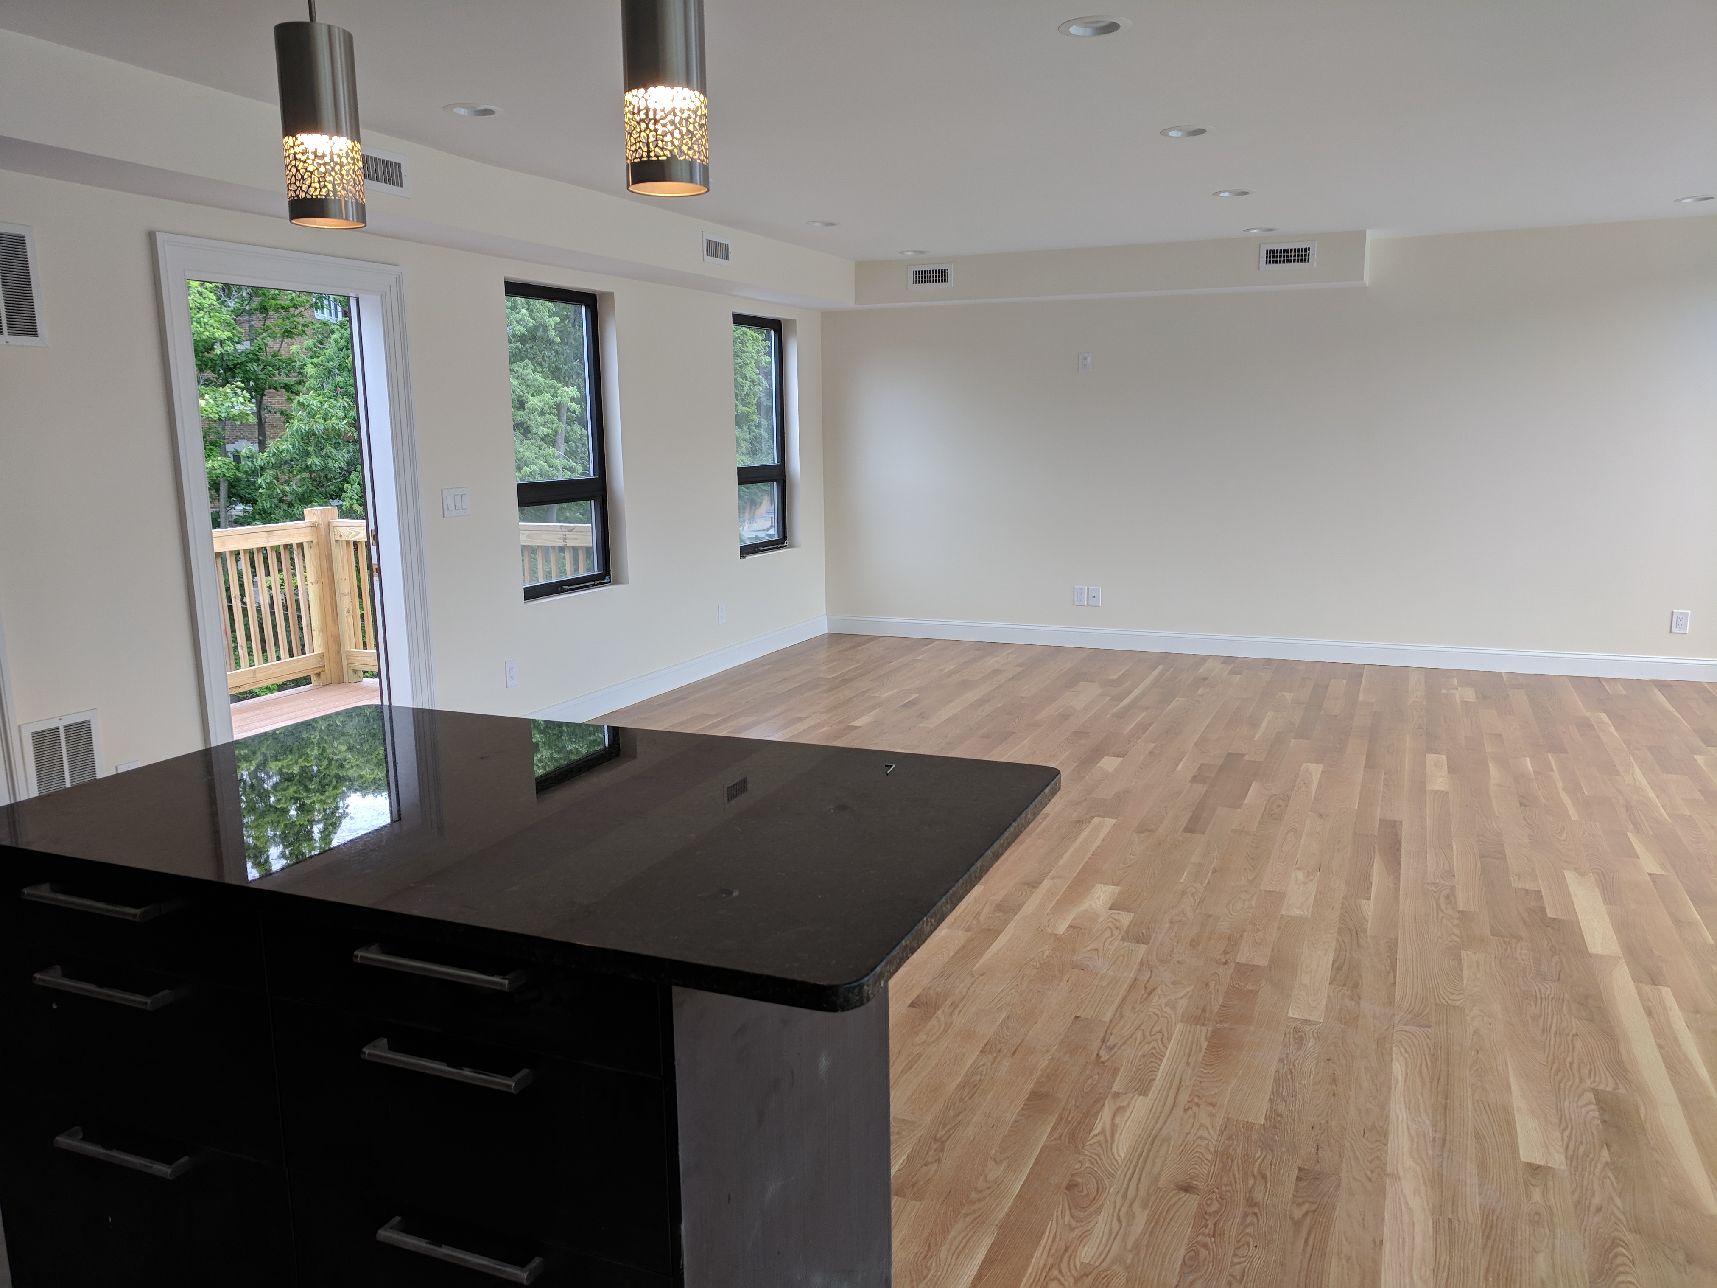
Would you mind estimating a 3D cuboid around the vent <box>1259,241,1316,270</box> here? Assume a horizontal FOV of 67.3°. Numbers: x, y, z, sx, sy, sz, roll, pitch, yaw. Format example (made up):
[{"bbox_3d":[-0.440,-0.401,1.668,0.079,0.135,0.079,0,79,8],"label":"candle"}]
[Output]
[{"bbox_3d":[2.428,-2.199,7.303,0.300,0.150,0.025,3,11,23],"label":"vent"}]

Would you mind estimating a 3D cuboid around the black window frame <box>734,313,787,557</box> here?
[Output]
[{"bbox_3d":[-0.712,-1.347,8.381,0.080,1.510,0.885,3,11,23],"label":"black window frame"}]

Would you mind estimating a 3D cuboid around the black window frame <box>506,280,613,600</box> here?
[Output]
[{"bbox_3d":[-1.550,-1.000,6.418,0.080,1.500,0.890,3,11,23],"label":"black window frame"}]

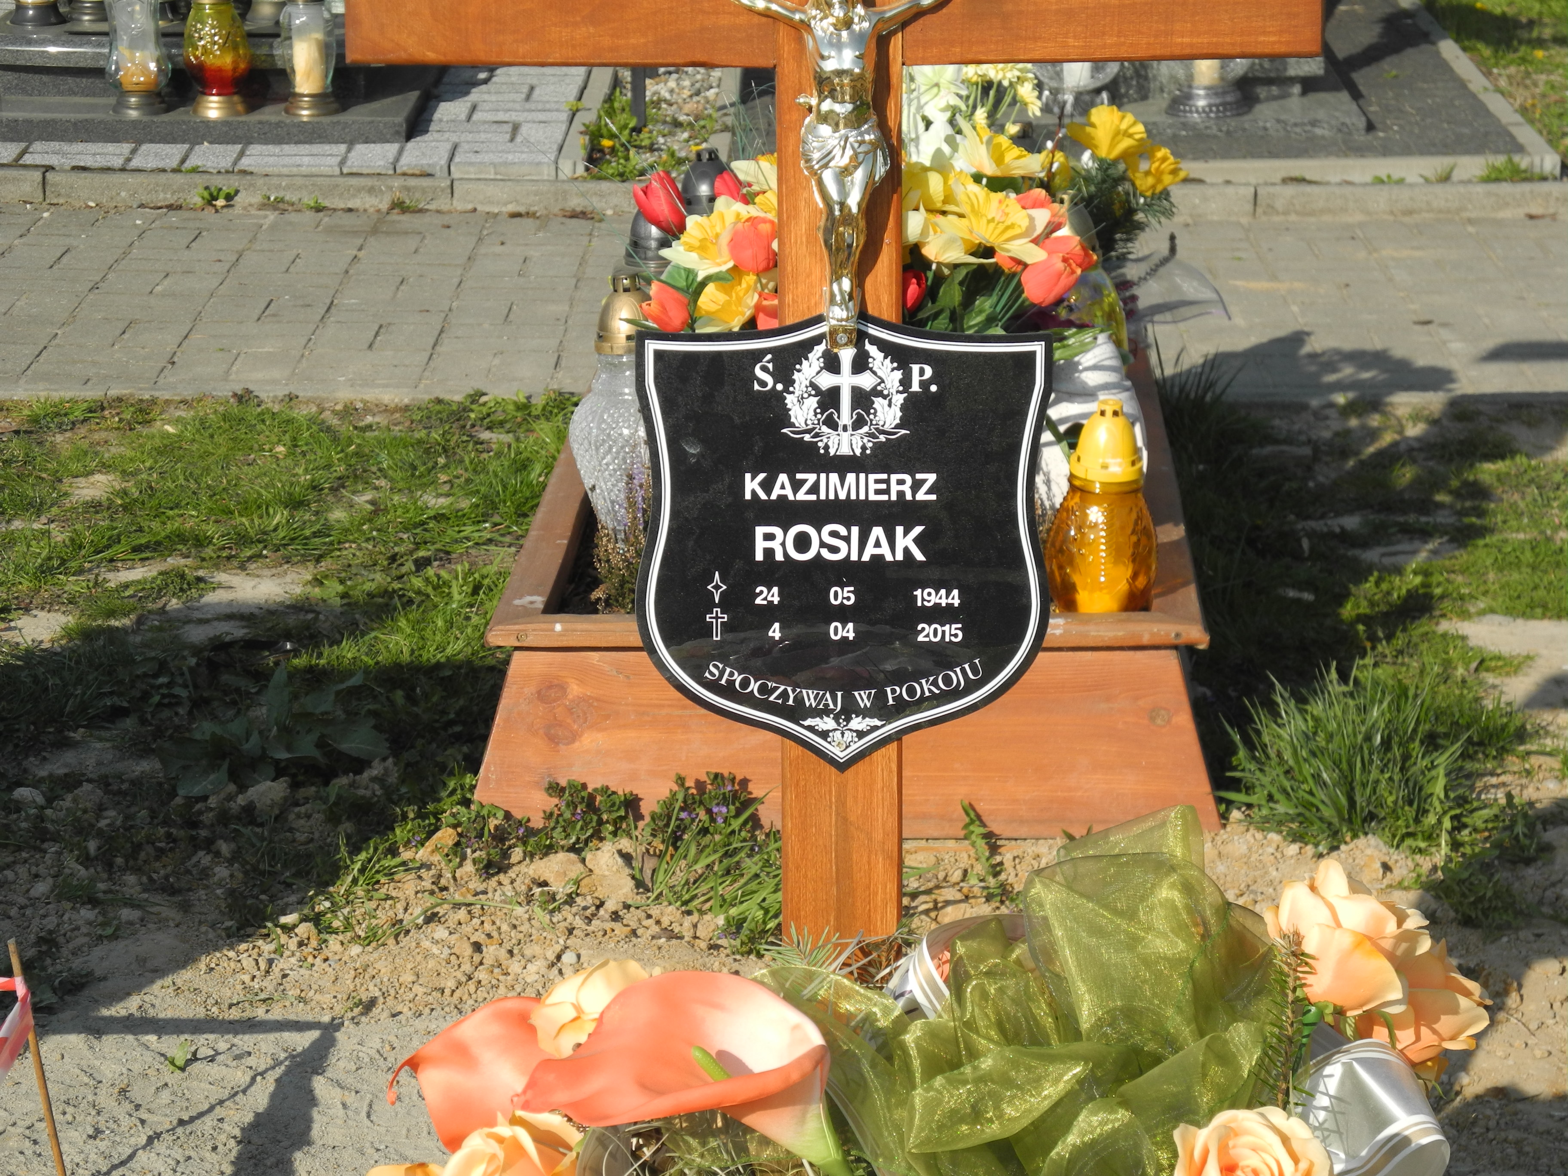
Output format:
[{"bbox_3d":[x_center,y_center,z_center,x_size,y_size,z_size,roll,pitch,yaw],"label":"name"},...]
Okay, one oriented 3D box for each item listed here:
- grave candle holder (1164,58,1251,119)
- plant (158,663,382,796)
[{"bbox_3d":[0.818,-1.080,8.230,0.185,0.320,0.185,2,15,5],"label":"grave candle holder"},{"bbox_3d":[-0.550,0.153,4.580,0.250,0.100,0.210,-2,15,-7],"label":"plant"}]

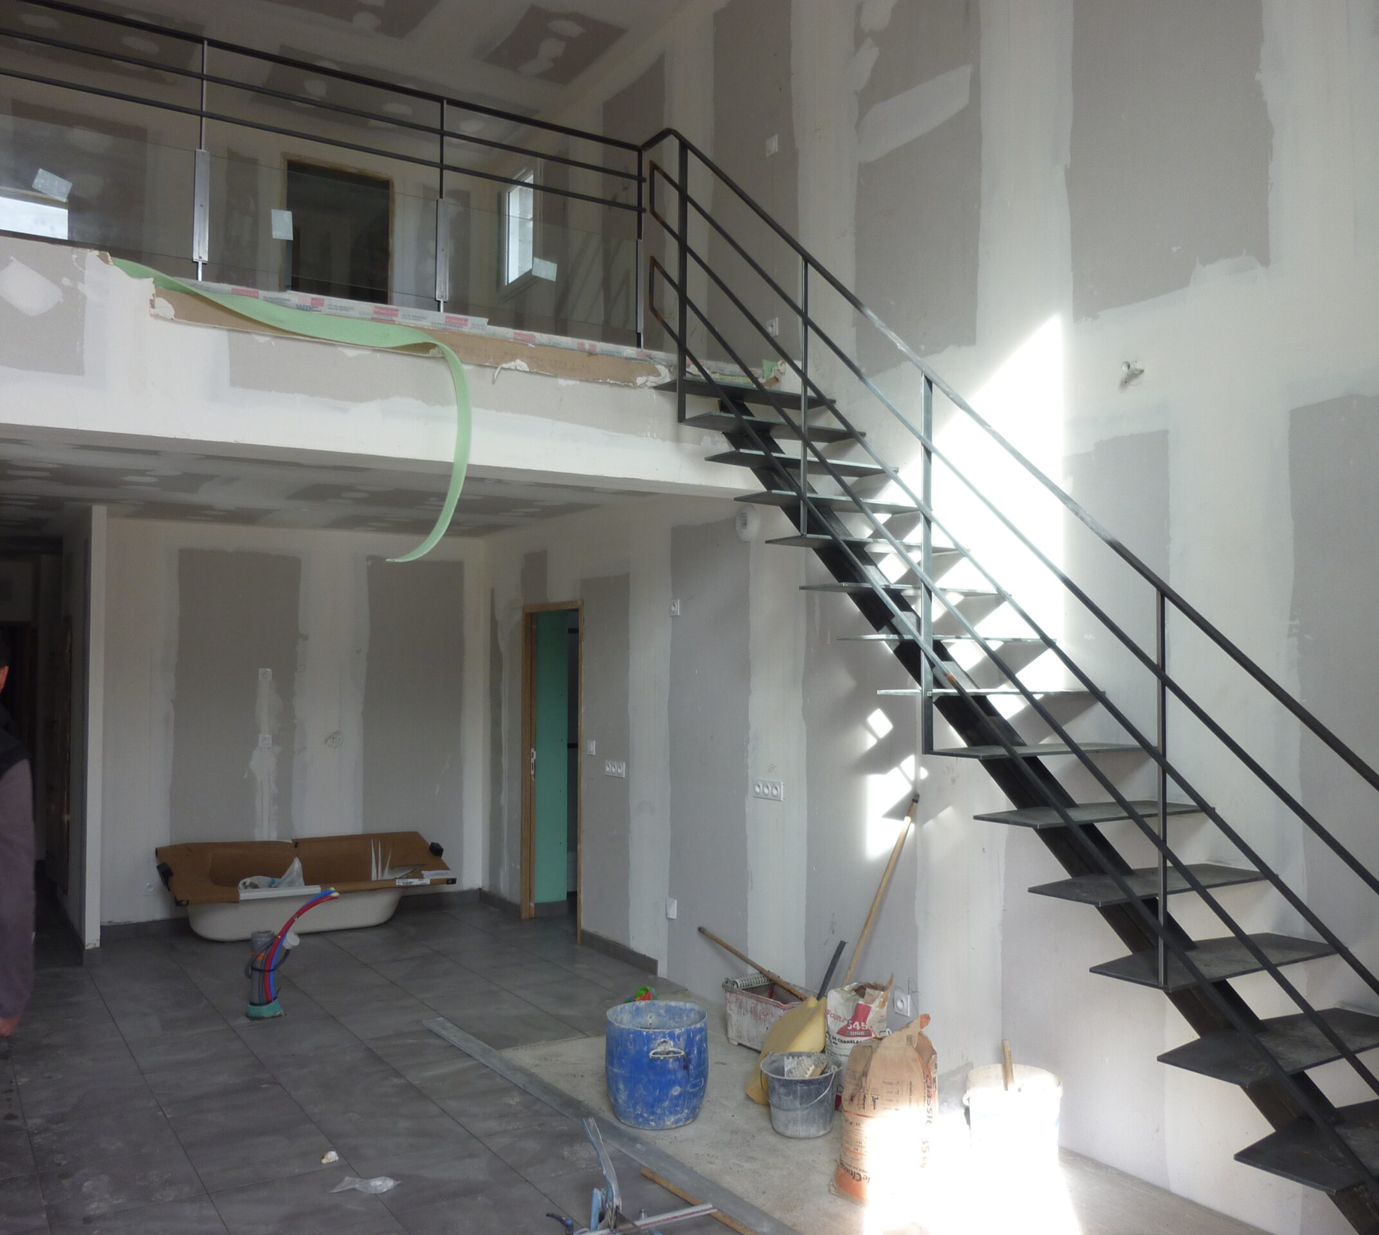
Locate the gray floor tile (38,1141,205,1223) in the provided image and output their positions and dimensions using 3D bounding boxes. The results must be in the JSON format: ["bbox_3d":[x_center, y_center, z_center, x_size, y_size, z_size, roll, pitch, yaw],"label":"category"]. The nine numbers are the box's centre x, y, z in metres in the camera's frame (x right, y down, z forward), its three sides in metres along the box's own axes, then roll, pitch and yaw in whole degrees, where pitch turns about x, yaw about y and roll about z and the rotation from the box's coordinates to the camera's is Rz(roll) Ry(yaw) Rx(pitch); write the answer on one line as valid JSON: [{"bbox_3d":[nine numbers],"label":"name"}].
[{"bbox_3d":[-1.850,1.849,3.861,0.450,0.012,0.450,2,-3,-32],"label":"gray floor tile"}]

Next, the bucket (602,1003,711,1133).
[{"bbox_3d":[-0.120,1.703,4.525,0.390,0.373,0.390,1,-3,-1],"label":"bucket"}]

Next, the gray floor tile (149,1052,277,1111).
[{"bbox_3d":[-1.953,1.897,4.865,0.450,0.012,0.450,2,-3,-32],"label":"gray floor tile"}]

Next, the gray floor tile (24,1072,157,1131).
[{"bbox_3d":[-2.329,1.877,4.617,0.450,0.012,0.450,2,-3,-33],"label":"gray floor tile"}]

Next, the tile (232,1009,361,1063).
[{"bbox_3d":[-1.807,1.924,5.470,0.450,0.012,0.518,2,-3,-33],"label":"tile"}]

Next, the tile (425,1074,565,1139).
[{"bbox_3d":[-0.705,1.887,4.586,0.450,0.012,0.450,2,-3,-32],"label":"tile"}]

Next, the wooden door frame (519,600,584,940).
[{"bbox_3d":[-0.859,0.972,7.780,0.100,2.120,0.900,2,-3,-32],"label":"wooden door frame"}]

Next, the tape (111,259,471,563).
[{"bbox_3d":[-1.440,-0.743,4.407,1.300,1.020,0.200,2,-3,-29],"label":"tape"}]

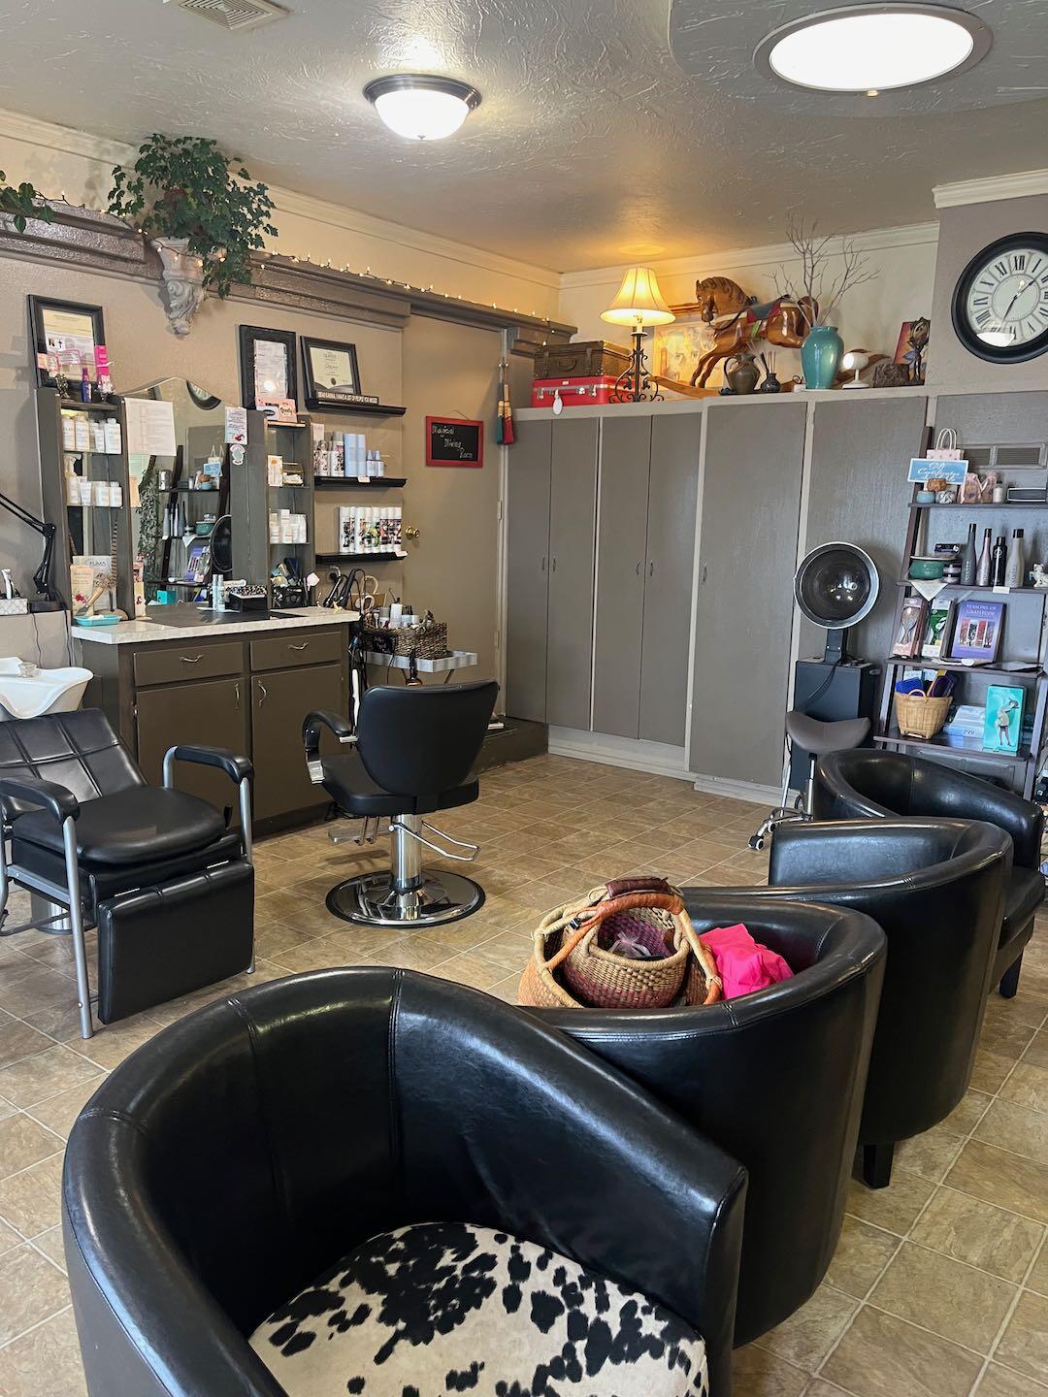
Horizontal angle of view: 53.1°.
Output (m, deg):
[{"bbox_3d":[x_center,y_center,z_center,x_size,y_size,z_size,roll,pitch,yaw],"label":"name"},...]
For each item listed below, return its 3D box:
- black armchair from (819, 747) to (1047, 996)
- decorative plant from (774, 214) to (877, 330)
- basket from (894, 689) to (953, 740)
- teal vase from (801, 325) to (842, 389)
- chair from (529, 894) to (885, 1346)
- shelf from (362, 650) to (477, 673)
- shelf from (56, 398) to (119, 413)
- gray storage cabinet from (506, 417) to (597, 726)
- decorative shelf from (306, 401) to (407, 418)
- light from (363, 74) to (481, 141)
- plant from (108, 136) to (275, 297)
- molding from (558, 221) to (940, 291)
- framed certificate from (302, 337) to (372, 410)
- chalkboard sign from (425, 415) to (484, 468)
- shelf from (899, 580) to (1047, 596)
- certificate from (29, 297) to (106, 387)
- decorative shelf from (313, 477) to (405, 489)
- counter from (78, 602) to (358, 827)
[{"bbox_3d":[1.129,0.560,3.098,0.580,0.700,0.710,9,13,37],"label":"black armchair"},{"bbox_3d":[1.408,-1.989,4.900,0.460,0.530,0.300,9,13,37],"label":"decorative plant"},{"bbox_3d":[1.723,0.057,4.533,0.240,0.200,0.220,9,14,38],"label":"basket"},{"bbox_3d":[1.415,-1.605,4.979,0.205,0.315,0.205,9,13,37],"label":"teal vase"},{"bbox_3d":[0.253,0.745,1.977,0.734,0.744,0.742,-9,15,-43],"label":"chair"},{"bbox_3d":[-0.505,-0.192,5.074,0.441,0.066,0.294,9,14,38],"label":"shelf"},{"bbox_3d":[-1.709,-1.116,4.024,0.140,0.026,0.257,9,14,38],"label":"shelf"},{"bbox_3d":[0.279,-0.734,6.162,0.632,1.732,0.450,9,14,38],"label":"gray storage cabinet"},{"bbox_3d":[-0.800,-1.391,5.061,0.090,0.045,0.580,9,13,37],"label":"decorative shelf"},{"bbox_3d":[-0.336,-1.919,3.450,0.393,0.154,0.393,1,11,0],"label":"light"},{"bbox_3d":[-1.253,-1.825,3.974,0.420,0.540,0.630,9,13,37],"label":"plant"},{"bbox_3d":[1.132,-2.348,5.603,2.380,0.090,0.060,9,13,37],"label":"molding"},{"bbox_3d":[-0.891,-1.514,4.924,0.025,0.310,0.335,1,8,39],"label":"framed certificate"},{"bbox_3d":[-0.369,-1.381,5.694,0.020,0.255,0.465,9,13,37],"label":"chalkboard sign"},{"bbox_3d":[1.937,-0.472,4.485,0.640,0.022,0.200,9,13,37],"label":"shelf"},{"bbox_3d":[-1.694,-1.317,3.917,0.025,0.320,0.285,4,10,38],"label":"certificate"},{"bbox_3d":[-0.826,-1.068,5.180,0.110,0.047,0.595,9,14,38],"label":"decorative shelf"},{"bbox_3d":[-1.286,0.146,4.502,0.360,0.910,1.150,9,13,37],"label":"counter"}]

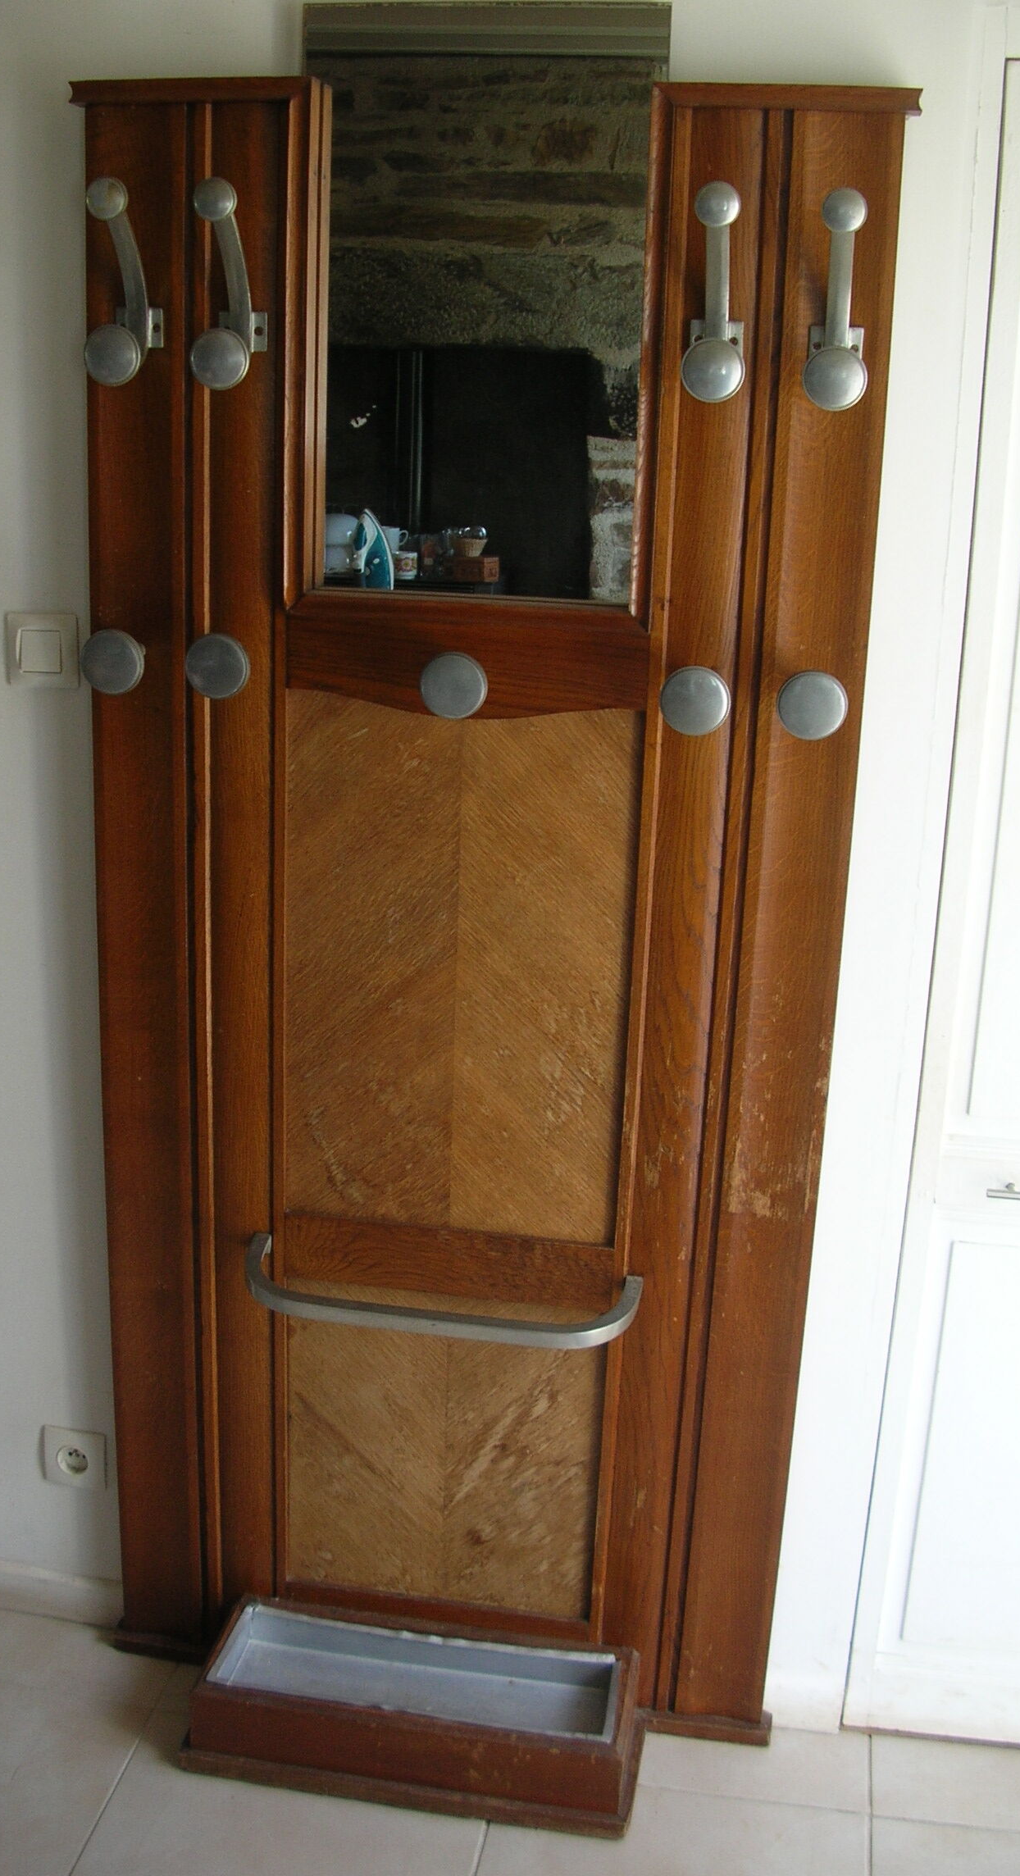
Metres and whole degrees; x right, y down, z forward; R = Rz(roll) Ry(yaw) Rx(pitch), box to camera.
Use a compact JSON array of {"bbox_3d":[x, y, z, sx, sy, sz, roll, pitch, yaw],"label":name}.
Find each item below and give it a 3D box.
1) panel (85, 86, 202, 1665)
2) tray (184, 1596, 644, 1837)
[{"bbox_3d":[-0.412,0.023,2.204,0.105,1.828,0.024,5,17,9],"label":"panel"},{"bbox_3d":[-0.110,0.933,2.292,0.530,0.103,0.206,5,17,9],"label":"tray"}]

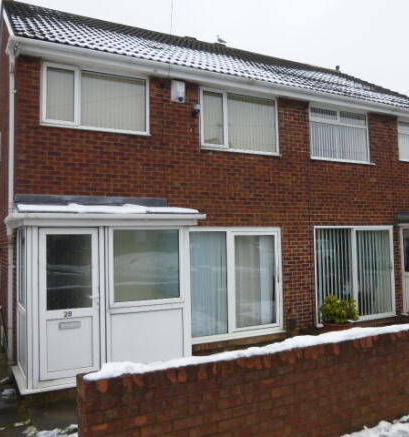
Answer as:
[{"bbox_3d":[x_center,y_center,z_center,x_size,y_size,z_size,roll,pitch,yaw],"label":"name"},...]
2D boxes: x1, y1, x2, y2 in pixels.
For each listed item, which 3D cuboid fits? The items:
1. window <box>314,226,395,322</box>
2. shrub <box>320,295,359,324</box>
[{"bbox_3d":[3.336,1.197,9.569,2.420,2.070,0.100,0,-3,-28],"label":"window"},{"bbox_3d":[2.676,1.804,8.679,0.660,0.550,0.620,-1,-3,0],"label":"shrub"}]

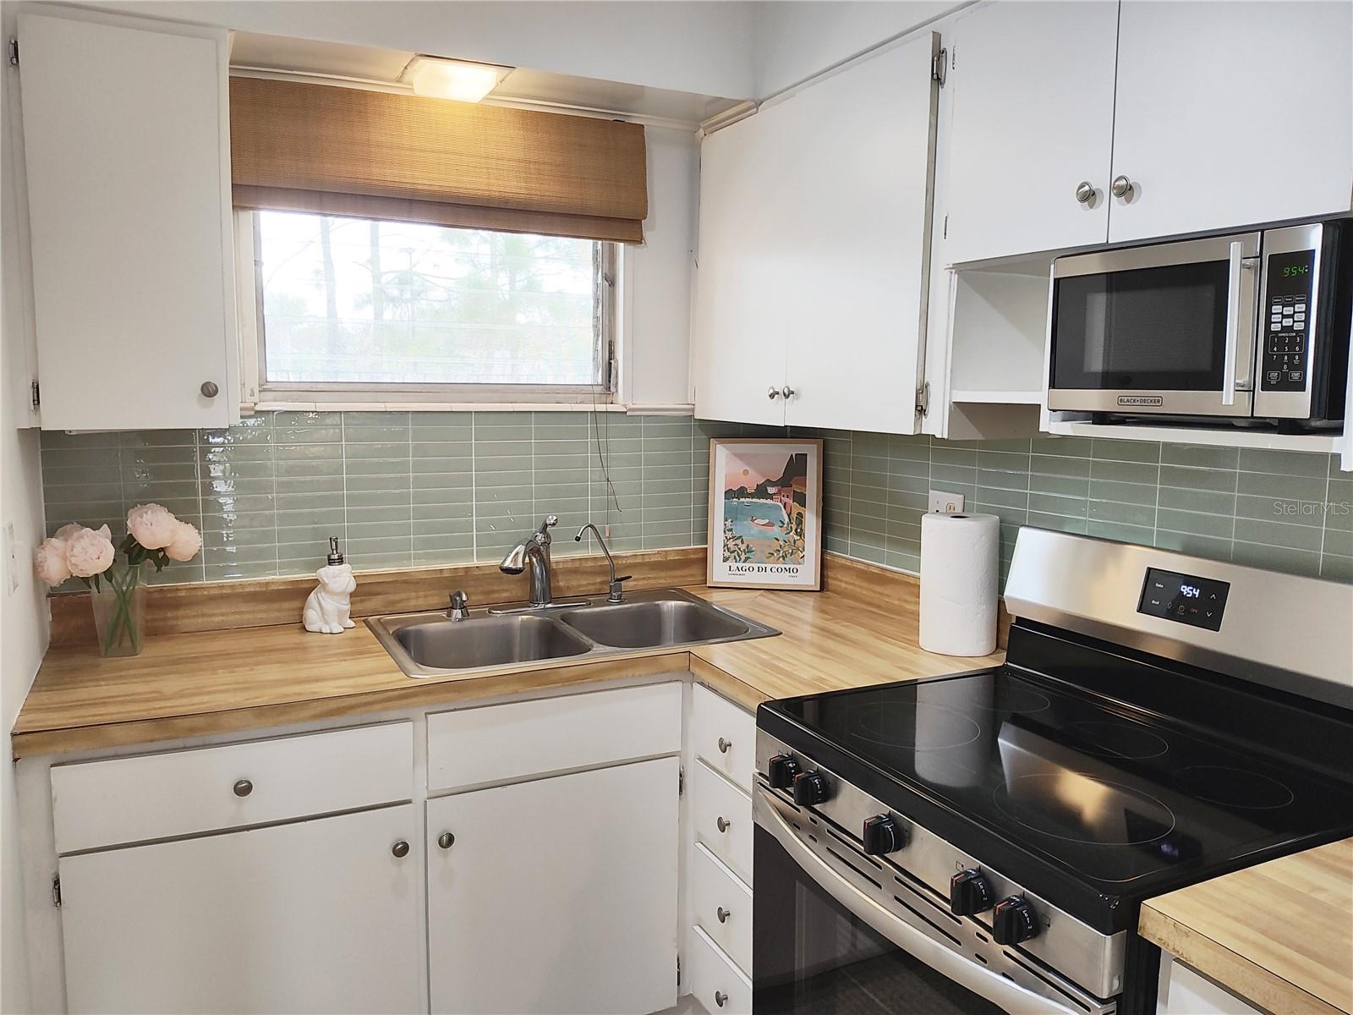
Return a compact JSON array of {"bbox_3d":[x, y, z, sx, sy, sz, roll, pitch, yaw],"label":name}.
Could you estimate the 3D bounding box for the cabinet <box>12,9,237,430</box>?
[{"bbox_3d":[-1.070,-0.528,1.911,0.362,0.732,0.338,-3,8,-27],"label":"cabinet"}]

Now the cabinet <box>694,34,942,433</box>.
[{"bbox_3d":[0.423,-0.576,2.333,0.349,0.755,0.930,-3,8,-27],"label":"cabinet"}]

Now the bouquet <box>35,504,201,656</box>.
[{"bbox_3d":[-1.121,0.148,1.982,0.287,0.308,0.225,-3,8,-27],"label":"bouquet"}]

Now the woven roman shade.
[{"bbox_3d":[-0.521,-0.805,2.310,0.980,0.289,0.054,-3,8,-27],"label":"woven roman shade"}]

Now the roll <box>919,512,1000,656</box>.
[{"bbox_3d":[0.630,0.168,2.163,0.164,0.286,0.164,-3,8,-27],"label":"roll"}]

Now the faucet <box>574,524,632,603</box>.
[{"bbox_3d":[-0.184,0.142,2.509,0.176,0.210,0.052,-5,9,-39],"label":"faucet"}]

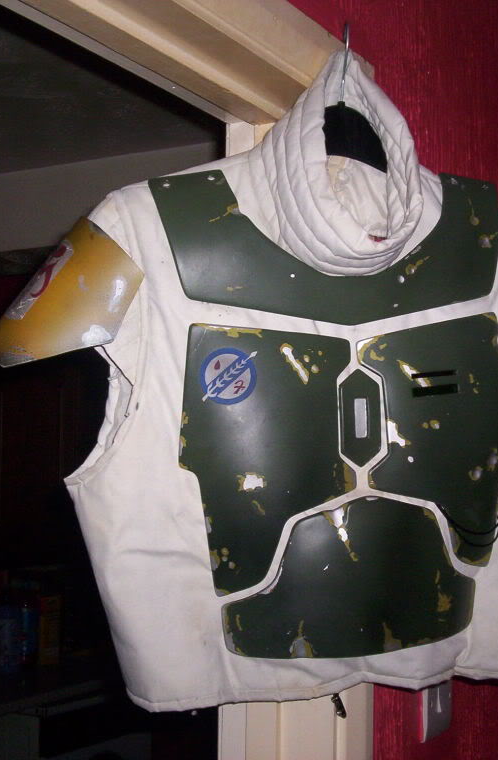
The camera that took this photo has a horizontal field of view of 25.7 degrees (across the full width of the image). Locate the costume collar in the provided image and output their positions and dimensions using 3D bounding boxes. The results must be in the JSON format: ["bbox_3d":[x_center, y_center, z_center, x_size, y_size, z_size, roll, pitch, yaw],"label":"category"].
[{"bbox_3d":[0.083,-0.202,0.995,0.160,0.210,0.150,1,-4,0],"label":"costume collar"}]

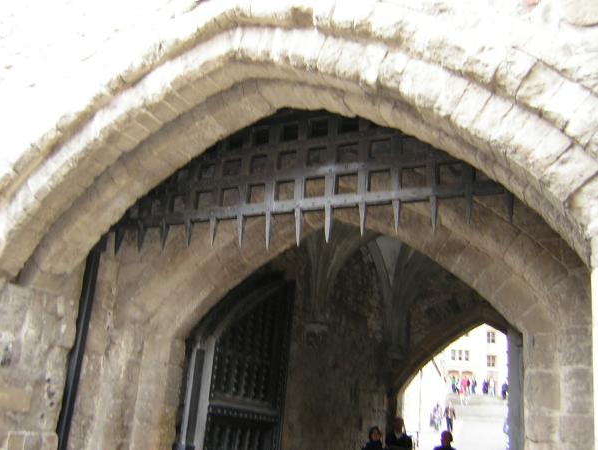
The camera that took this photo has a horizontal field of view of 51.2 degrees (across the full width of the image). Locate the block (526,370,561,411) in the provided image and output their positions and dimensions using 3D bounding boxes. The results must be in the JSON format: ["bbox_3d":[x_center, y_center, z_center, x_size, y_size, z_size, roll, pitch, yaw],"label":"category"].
[{"bbox_3d":[2.170,1.462,5.508,0.287,0.323,0.297,-5,-17,26],"label":"block"}]

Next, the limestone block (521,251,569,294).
[{"bbox_3d":[2.196,0.447,5.530,0.238,0.337,0.297,-45,-30,9],"label":"limestone block"}]

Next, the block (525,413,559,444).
[{"bbox_3d":[2.001,1.657,5.088,0.255,0.250,0.270,-4,-17,27],"label":"block"}]

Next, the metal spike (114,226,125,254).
[{"bbox_3d":[-2.045,0.177,7.108,0.065,0.319,0.085,-4,-17,27],"label":"metal spike"}]

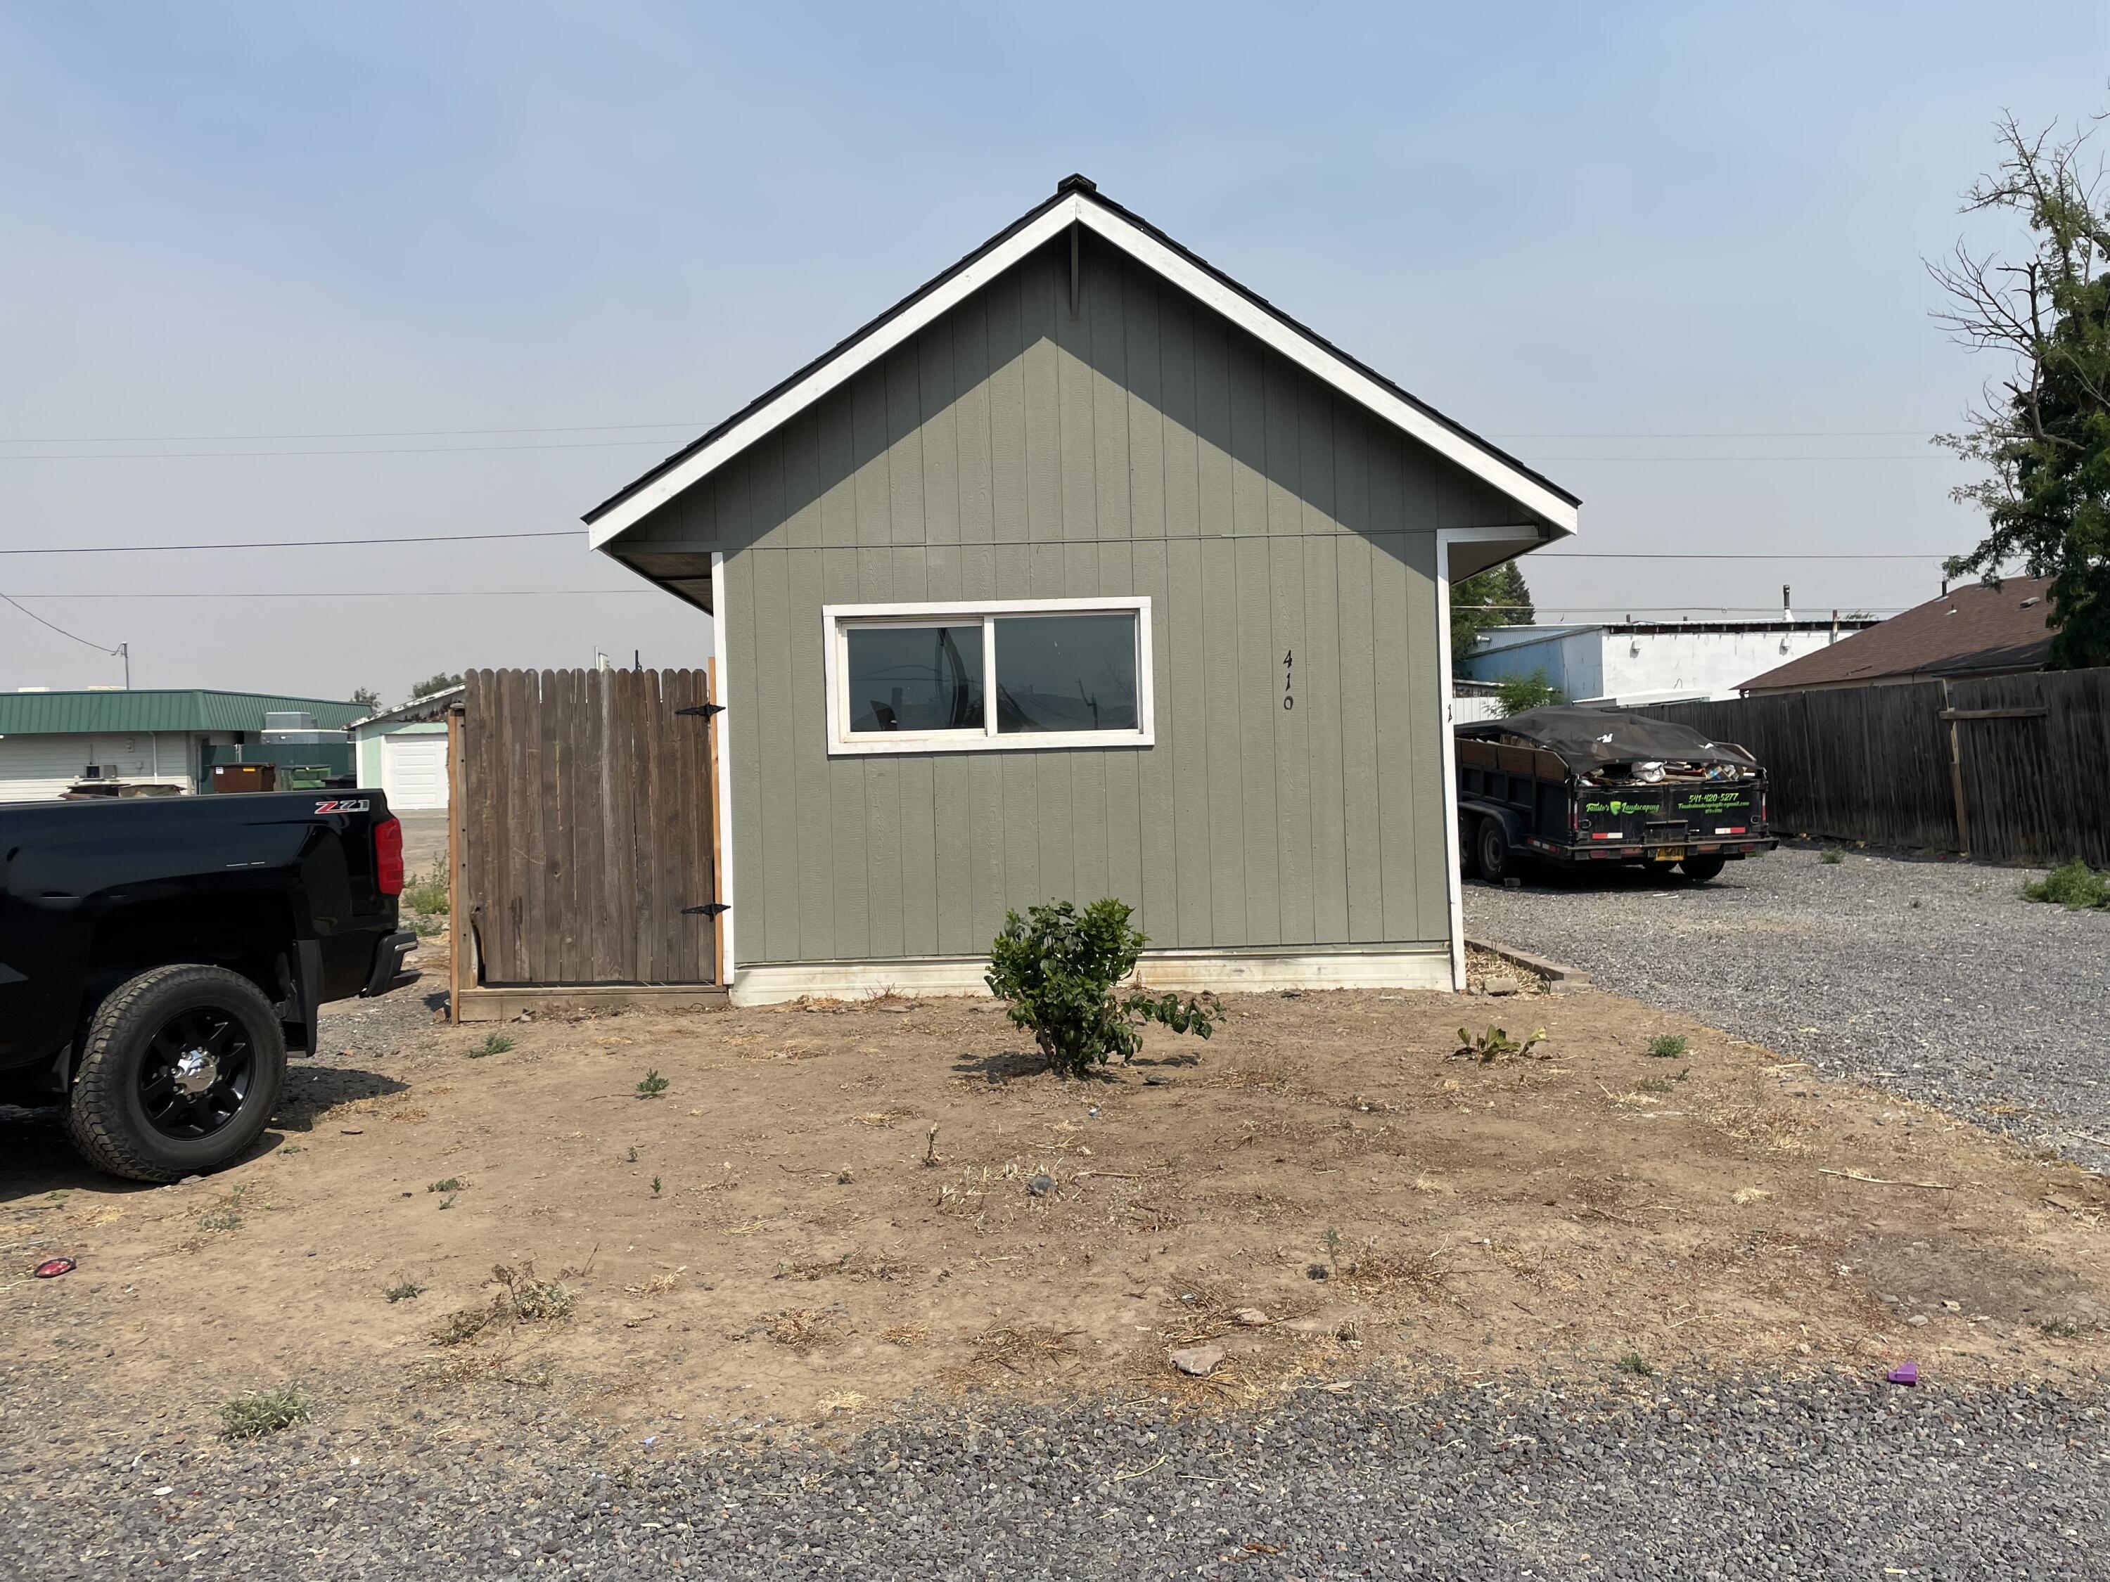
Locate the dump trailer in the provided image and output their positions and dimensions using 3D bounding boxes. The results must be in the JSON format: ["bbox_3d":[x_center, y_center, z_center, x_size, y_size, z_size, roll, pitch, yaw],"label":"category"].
[{"bbox_3d":[5.987,-0.051,18.735,2.400,1.950,5.500,-2,3,-6],"label":"dump trailer"}]

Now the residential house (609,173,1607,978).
[{"bbox_3d":[0.001,-1.164,13.247,5.660,4.720,8.500,-2,0,-2],"label":"residential house"}]

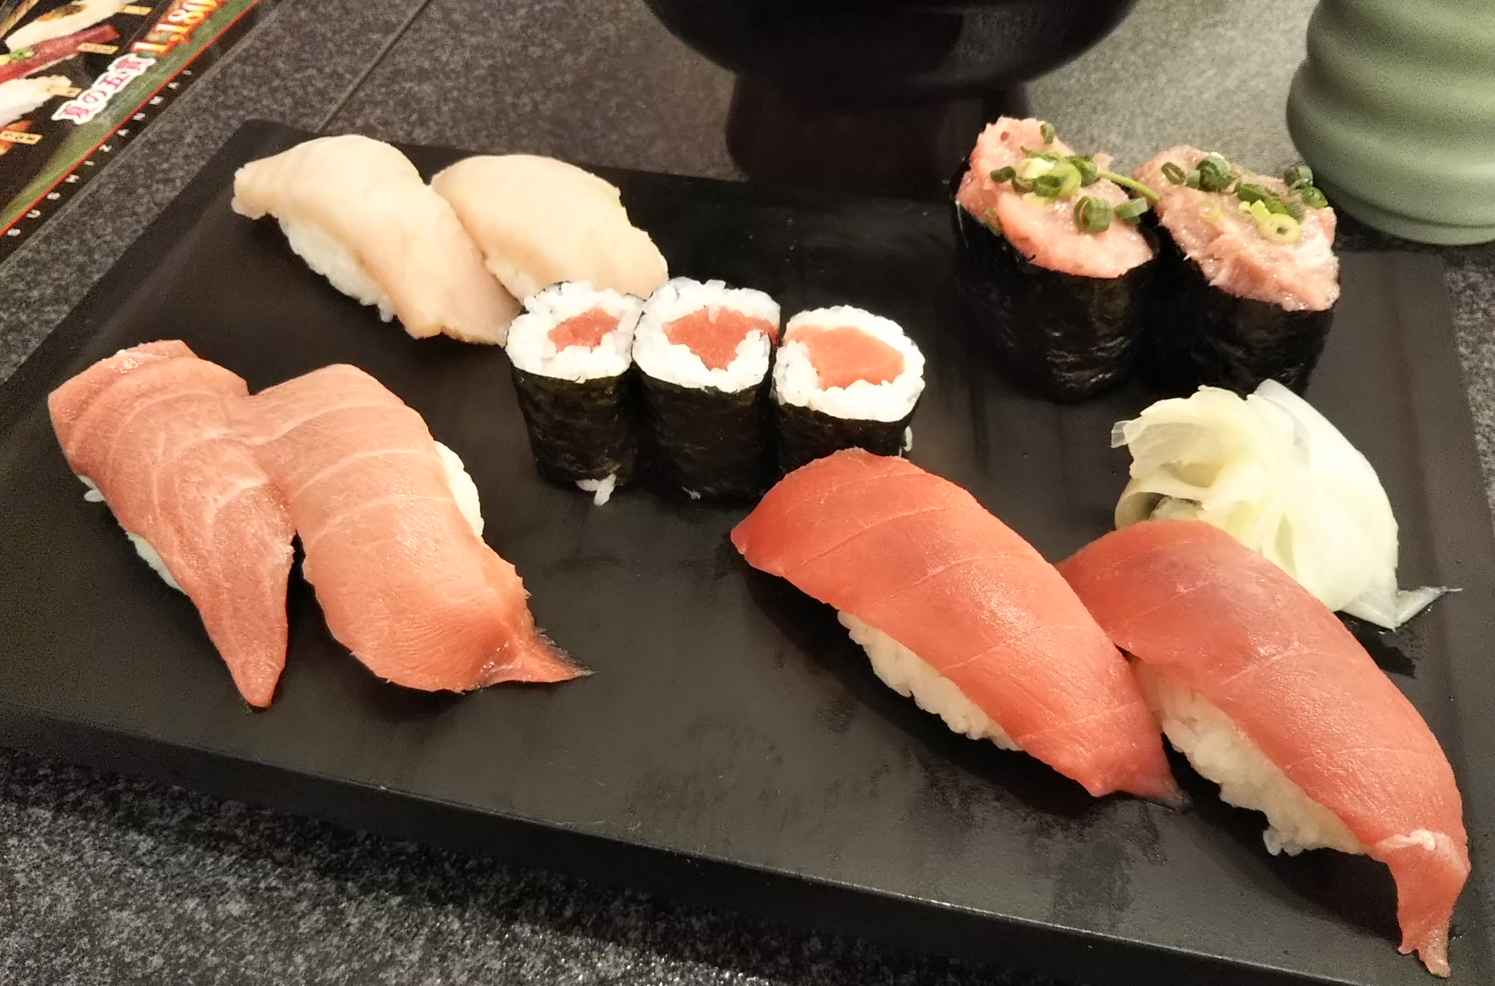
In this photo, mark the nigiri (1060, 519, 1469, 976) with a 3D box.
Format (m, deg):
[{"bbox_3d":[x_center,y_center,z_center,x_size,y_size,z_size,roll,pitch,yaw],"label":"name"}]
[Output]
[{"bbox_3d":[0.084,0.030,0.206,0.031,0.030,0.086,-24,51,-19],"label":"nigiri"}]

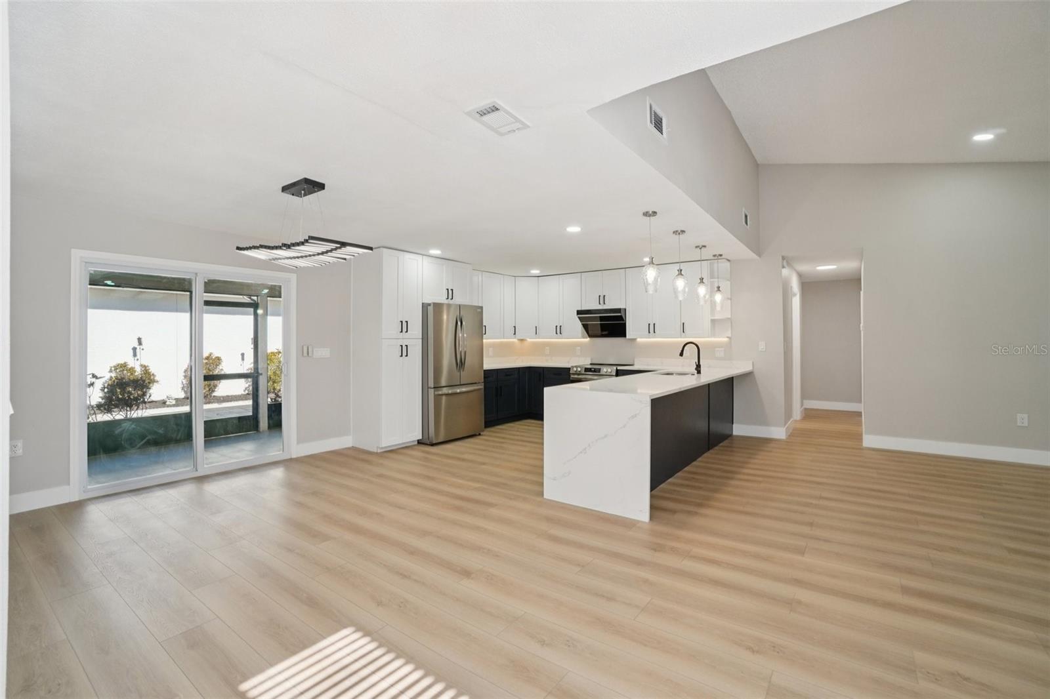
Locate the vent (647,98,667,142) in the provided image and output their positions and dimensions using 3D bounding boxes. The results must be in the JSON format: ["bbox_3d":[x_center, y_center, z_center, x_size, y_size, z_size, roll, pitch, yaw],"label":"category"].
[{"bbox_3d":[0.872,-1.510,2.869,0.020,0.180,0.340,1,1,37],"label":"vent"}]

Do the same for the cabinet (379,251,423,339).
[{"bbox_3d":[-1.764,-0.678,5.611,0.621,1.066,0.615,1,1,37],"label":"cabinet"}]

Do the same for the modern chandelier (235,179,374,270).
[{"bbox_3d":[-1.630,-0.937,3.217,1.000,0.557,0.440,0,0,38],"label":"modern chandelier"}]

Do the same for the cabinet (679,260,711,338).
[{"bbox_3d":[2.494,-0.714,6.296,0.405,1.075,0.345,0,0,38],"label":"cabinet"}]

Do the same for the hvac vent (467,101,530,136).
[{"bbox_3d":[-0.143,-1.217,2.326,0.201,0.018,0.315,0,0,38],"label":"hvac vent"}]

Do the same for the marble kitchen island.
[{"bbox_3d":[1.623,0.760,4.824,0.912,0.921,3.622,1,1,37],"label":"marble kitchen island"}]

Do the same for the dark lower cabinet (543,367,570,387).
[{"bbox_3d":[0.713,0.741,7.405,0.545,0.885,0.620,1,1,37],"label":"dark lower cabinet"}]

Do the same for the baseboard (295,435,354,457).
[{"bbox_3d":[-2.413,1.156,5.294,0.016,0.134,0.710,1,1,37],"label":"baseboard"}]

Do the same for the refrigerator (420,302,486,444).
[{"bbox_3d":[-1.171,0.317,6.199,0.765,1.818,0.925,0,0,38],"label":"refrigerator"}]

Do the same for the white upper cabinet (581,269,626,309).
[{"bbox_3d":[1.339,-0.954,7.083,0.781,0.574,0.327,1,1,37],"label":"white upper cabinet"}]

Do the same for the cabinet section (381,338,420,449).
[{"bbox_3d":[-1.755,0.511,5.596,0.600,1.292,0.620,1,1,37],"label":"cabinet section"}]

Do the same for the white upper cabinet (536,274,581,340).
[{"bbox_3d":[0.683,-0.714,7.587,0.869,1.066,0.327,1,1,37],"label":"white upper cabinet"}]

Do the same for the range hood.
[{"bbox_3d":[1.319,-0.411,7.092,0.770,0.450,0.500,0,0,38],"label":"range hood"}]

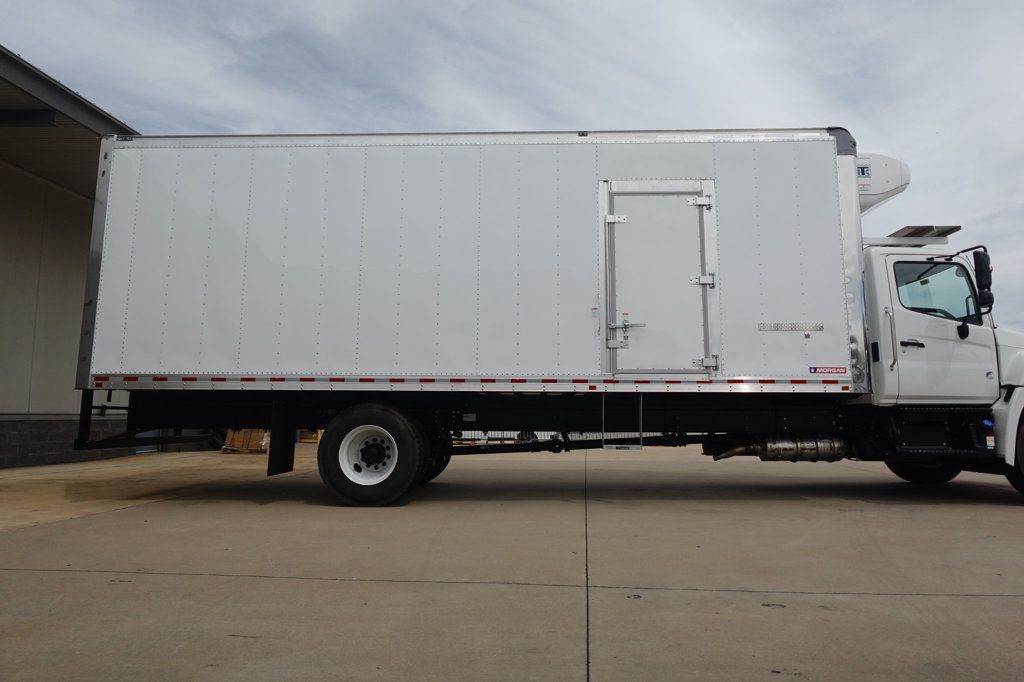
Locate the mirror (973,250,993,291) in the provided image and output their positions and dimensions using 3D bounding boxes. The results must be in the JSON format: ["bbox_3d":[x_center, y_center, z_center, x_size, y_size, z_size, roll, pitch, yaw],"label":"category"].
[{"bbox_3d":[4.599,-0.690,5.562,0.120,0.385,0.200,-4,-8,32],"label":"mirror"}]

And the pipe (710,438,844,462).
[{"bbox_3d":[2.820,1.146,6.007,1.380,0.260,0.270,0,-7,2],"label":"pipe"}]

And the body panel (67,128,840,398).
[{"bbox_3d":[-0.452,-0.842,5.906,7.750,2.720,0.120,0,-7,2],"label":"body panel"}]

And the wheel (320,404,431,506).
[{"bbox_3d":[-1.439,1.163,5.838,1.020,1.020,0.290,0,-7,2],"label":"wheel"}]

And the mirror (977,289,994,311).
[{"bbox_3d":[4.607,-0.407,5.528,0.120,0.180,0.200,-4,-8,32],"label":"mirror"}]

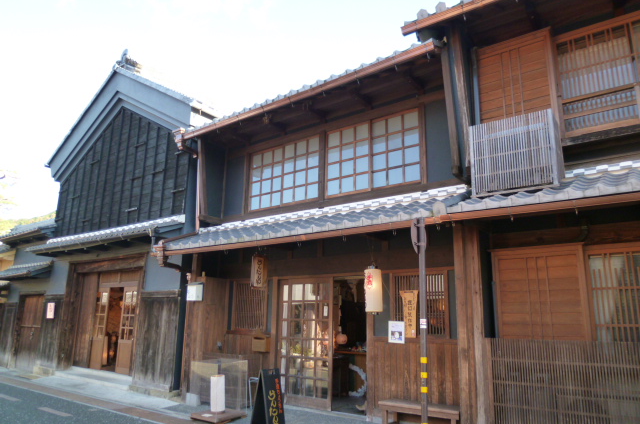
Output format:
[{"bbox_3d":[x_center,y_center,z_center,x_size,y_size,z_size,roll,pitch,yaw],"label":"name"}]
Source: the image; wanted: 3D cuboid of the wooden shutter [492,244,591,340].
[{"bbox_3d":[2.647,0.998,5.385,1.020,1.137,0.112,-9,-18,35],"label":"wooden shutter"}]

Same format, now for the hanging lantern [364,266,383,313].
[{"bbox_3d":[0.718,1.036,5.930,0.245,0.610,0.245,1,-13,0],"label":"hanging lantern"}]

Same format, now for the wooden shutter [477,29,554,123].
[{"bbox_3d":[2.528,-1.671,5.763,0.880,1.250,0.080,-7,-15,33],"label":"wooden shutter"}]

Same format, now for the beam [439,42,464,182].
[{"bbox_3d":[1.694,-1.363,5.762,0.100,1.690,0.110,-8,-7,36],"label":"beam"}]

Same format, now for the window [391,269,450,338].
[{"bbox_3d":[1.479,1.365,6.533,0.893,0.964,0.082,-9,-18,35],"label":"window"}]

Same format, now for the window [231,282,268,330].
[{"bbox_3d":[-1.342,1.795,8.535,0.928,0.964,0.082,-9,-18,35],"label":"window"}]

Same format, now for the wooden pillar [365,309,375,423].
[{"bbox_3d":[0.736,2.020,6.397,0.125,1.840,0.120,-8,-16,36],"label":"wooden pillar"}]

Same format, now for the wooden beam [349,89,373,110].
[{"bbox_3d":[0.622,-1.795,6.994,0.120,0.140,0.600,-8,-16,36],"label":"wooden beam"}]

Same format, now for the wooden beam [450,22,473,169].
[{"bbox_3d":[1.933,-1.581,5.979,0.117,2.111,0.122,-9,-18,35],"label":"wooden beam"}]

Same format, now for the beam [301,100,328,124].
[{"bbox_3d":[-0.117,-1.762,7.764,0.133,0.214,0.592,-9,-18,35],"label":"beam"}]

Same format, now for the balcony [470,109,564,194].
[{"bbox_3d":[2.421,-0.647,5.507,0.964,0.928,0.459,-9,-18,35],"label":"balcony"}]

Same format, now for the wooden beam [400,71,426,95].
[{"bbox_3d":[1.348,-1.902,6.464,0.120,0.140,0.600,-8,-16,36],"label":"wooden beam"}]

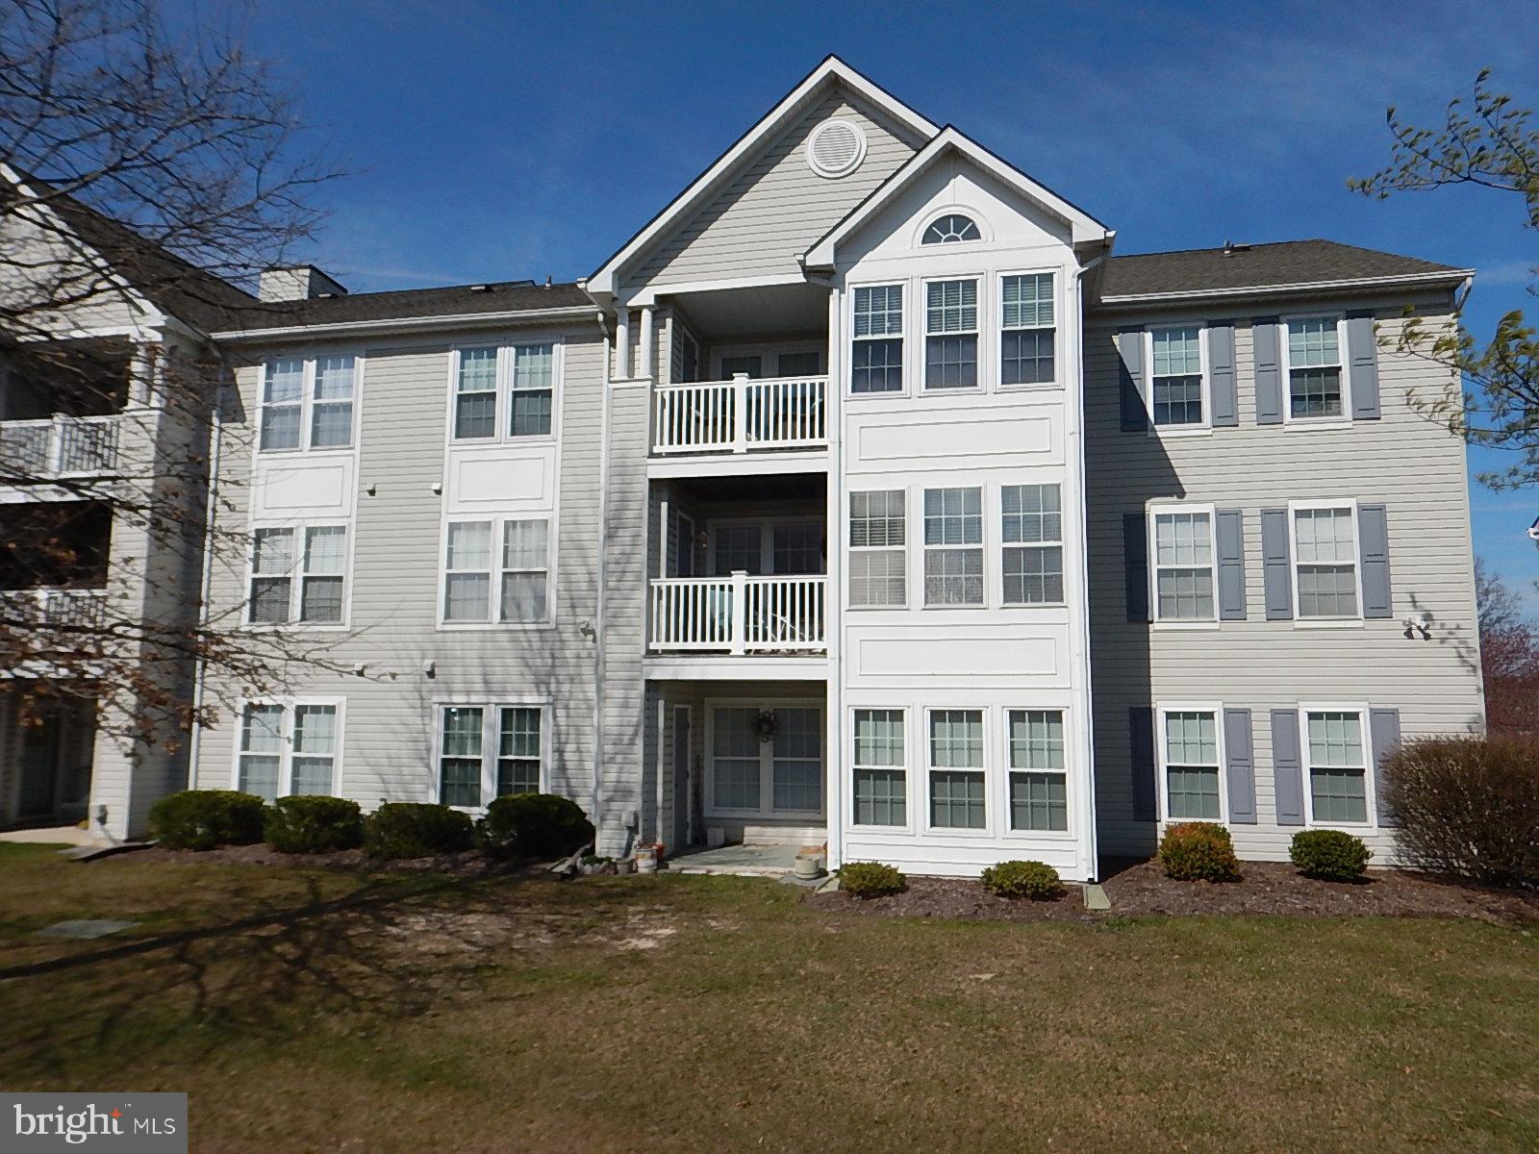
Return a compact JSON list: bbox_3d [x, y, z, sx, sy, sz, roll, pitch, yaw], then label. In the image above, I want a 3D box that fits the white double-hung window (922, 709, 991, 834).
[{"bbox_3d":[2.337,2.405,13.259,0.837,1.588,0.080,-1,-8,12],"label":"white double-hung window"}]

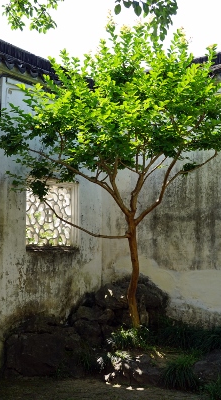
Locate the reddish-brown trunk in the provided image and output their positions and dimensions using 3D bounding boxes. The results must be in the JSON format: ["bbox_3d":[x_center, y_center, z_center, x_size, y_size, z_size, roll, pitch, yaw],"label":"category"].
[{"bbox_3d":[0.287,0.968,6.250,0.150,1.360,0.140,0,-5,0],"label":"reddish-brown trunk"}]

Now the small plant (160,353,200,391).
[{"bbox_3d":[0.772,1.920,5.600,0.450,0.370,0.430,0,-5,0],"label":"small plant"}]

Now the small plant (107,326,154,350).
[{"bbox_3d":[0.244,1.689,6.100,0.550,0.270,0.430,0,-5,0],"label":"small plant"}]

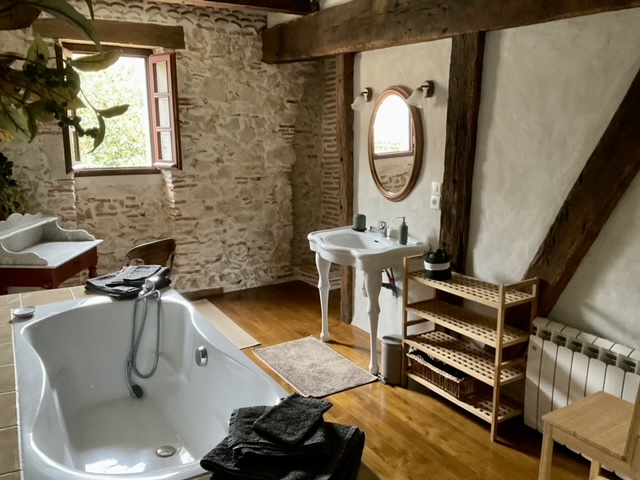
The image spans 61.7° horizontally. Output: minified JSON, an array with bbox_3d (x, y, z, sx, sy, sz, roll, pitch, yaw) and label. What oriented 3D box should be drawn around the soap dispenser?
[{"bbox_3d":[0.540,-0.052,3.507,0.068,0.172,0.052,-7,13,-29],"label":"soap dispenser"}]

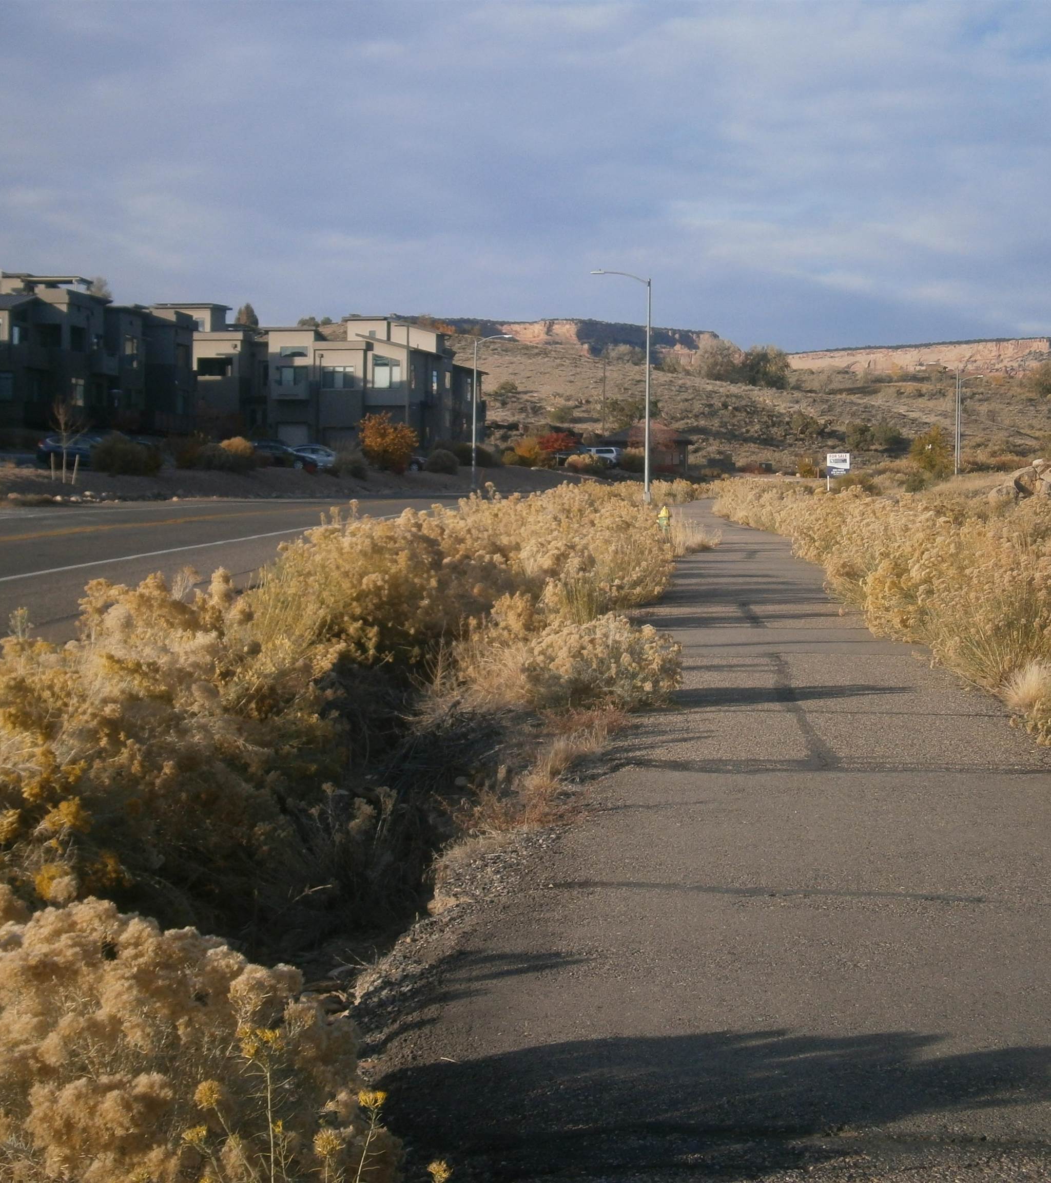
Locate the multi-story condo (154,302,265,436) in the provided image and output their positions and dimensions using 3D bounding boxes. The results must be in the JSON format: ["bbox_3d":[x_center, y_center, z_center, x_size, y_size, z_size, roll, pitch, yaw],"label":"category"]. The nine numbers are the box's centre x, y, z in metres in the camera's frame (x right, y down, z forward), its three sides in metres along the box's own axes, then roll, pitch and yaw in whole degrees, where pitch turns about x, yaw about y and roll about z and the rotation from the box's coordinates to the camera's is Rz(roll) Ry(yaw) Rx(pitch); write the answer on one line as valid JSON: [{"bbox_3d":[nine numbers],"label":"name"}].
[{"bbox_3d":[-21.709,-14.830,190.757,7.000,9.900,8.500,1,2,13],"label":"multi-story condo"}]

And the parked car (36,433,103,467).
[{"bbox_3d":[-21.182,-6.621,130.000,4.500,1.600,1.800,1,2,7],"label":"parked car"}]

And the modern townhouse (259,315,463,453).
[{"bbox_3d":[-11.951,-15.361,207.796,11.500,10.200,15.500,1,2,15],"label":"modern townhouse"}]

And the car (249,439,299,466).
[{"bbox_3d":[-12.875,-6.923,139.000,4.500,1.550,1.800,1,2,8],"label":"car"}]

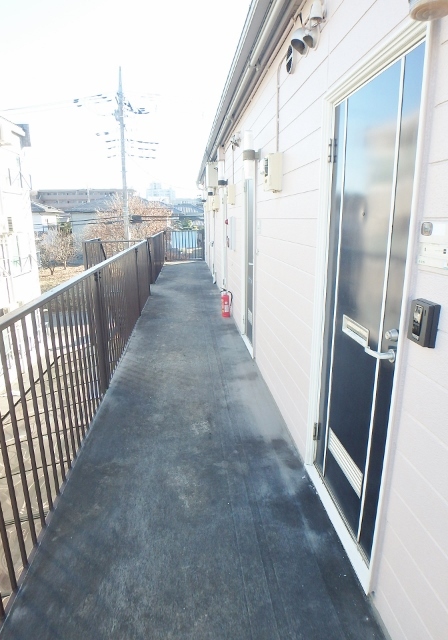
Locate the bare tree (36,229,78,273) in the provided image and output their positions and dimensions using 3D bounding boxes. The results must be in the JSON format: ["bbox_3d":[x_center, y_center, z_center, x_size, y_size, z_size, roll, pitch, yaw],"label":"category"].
[{"bbox_3d":[-13.734,-5.507,31.766,2.800,3.600,2.600,-2,15,-5],"label":"bare tree"}]

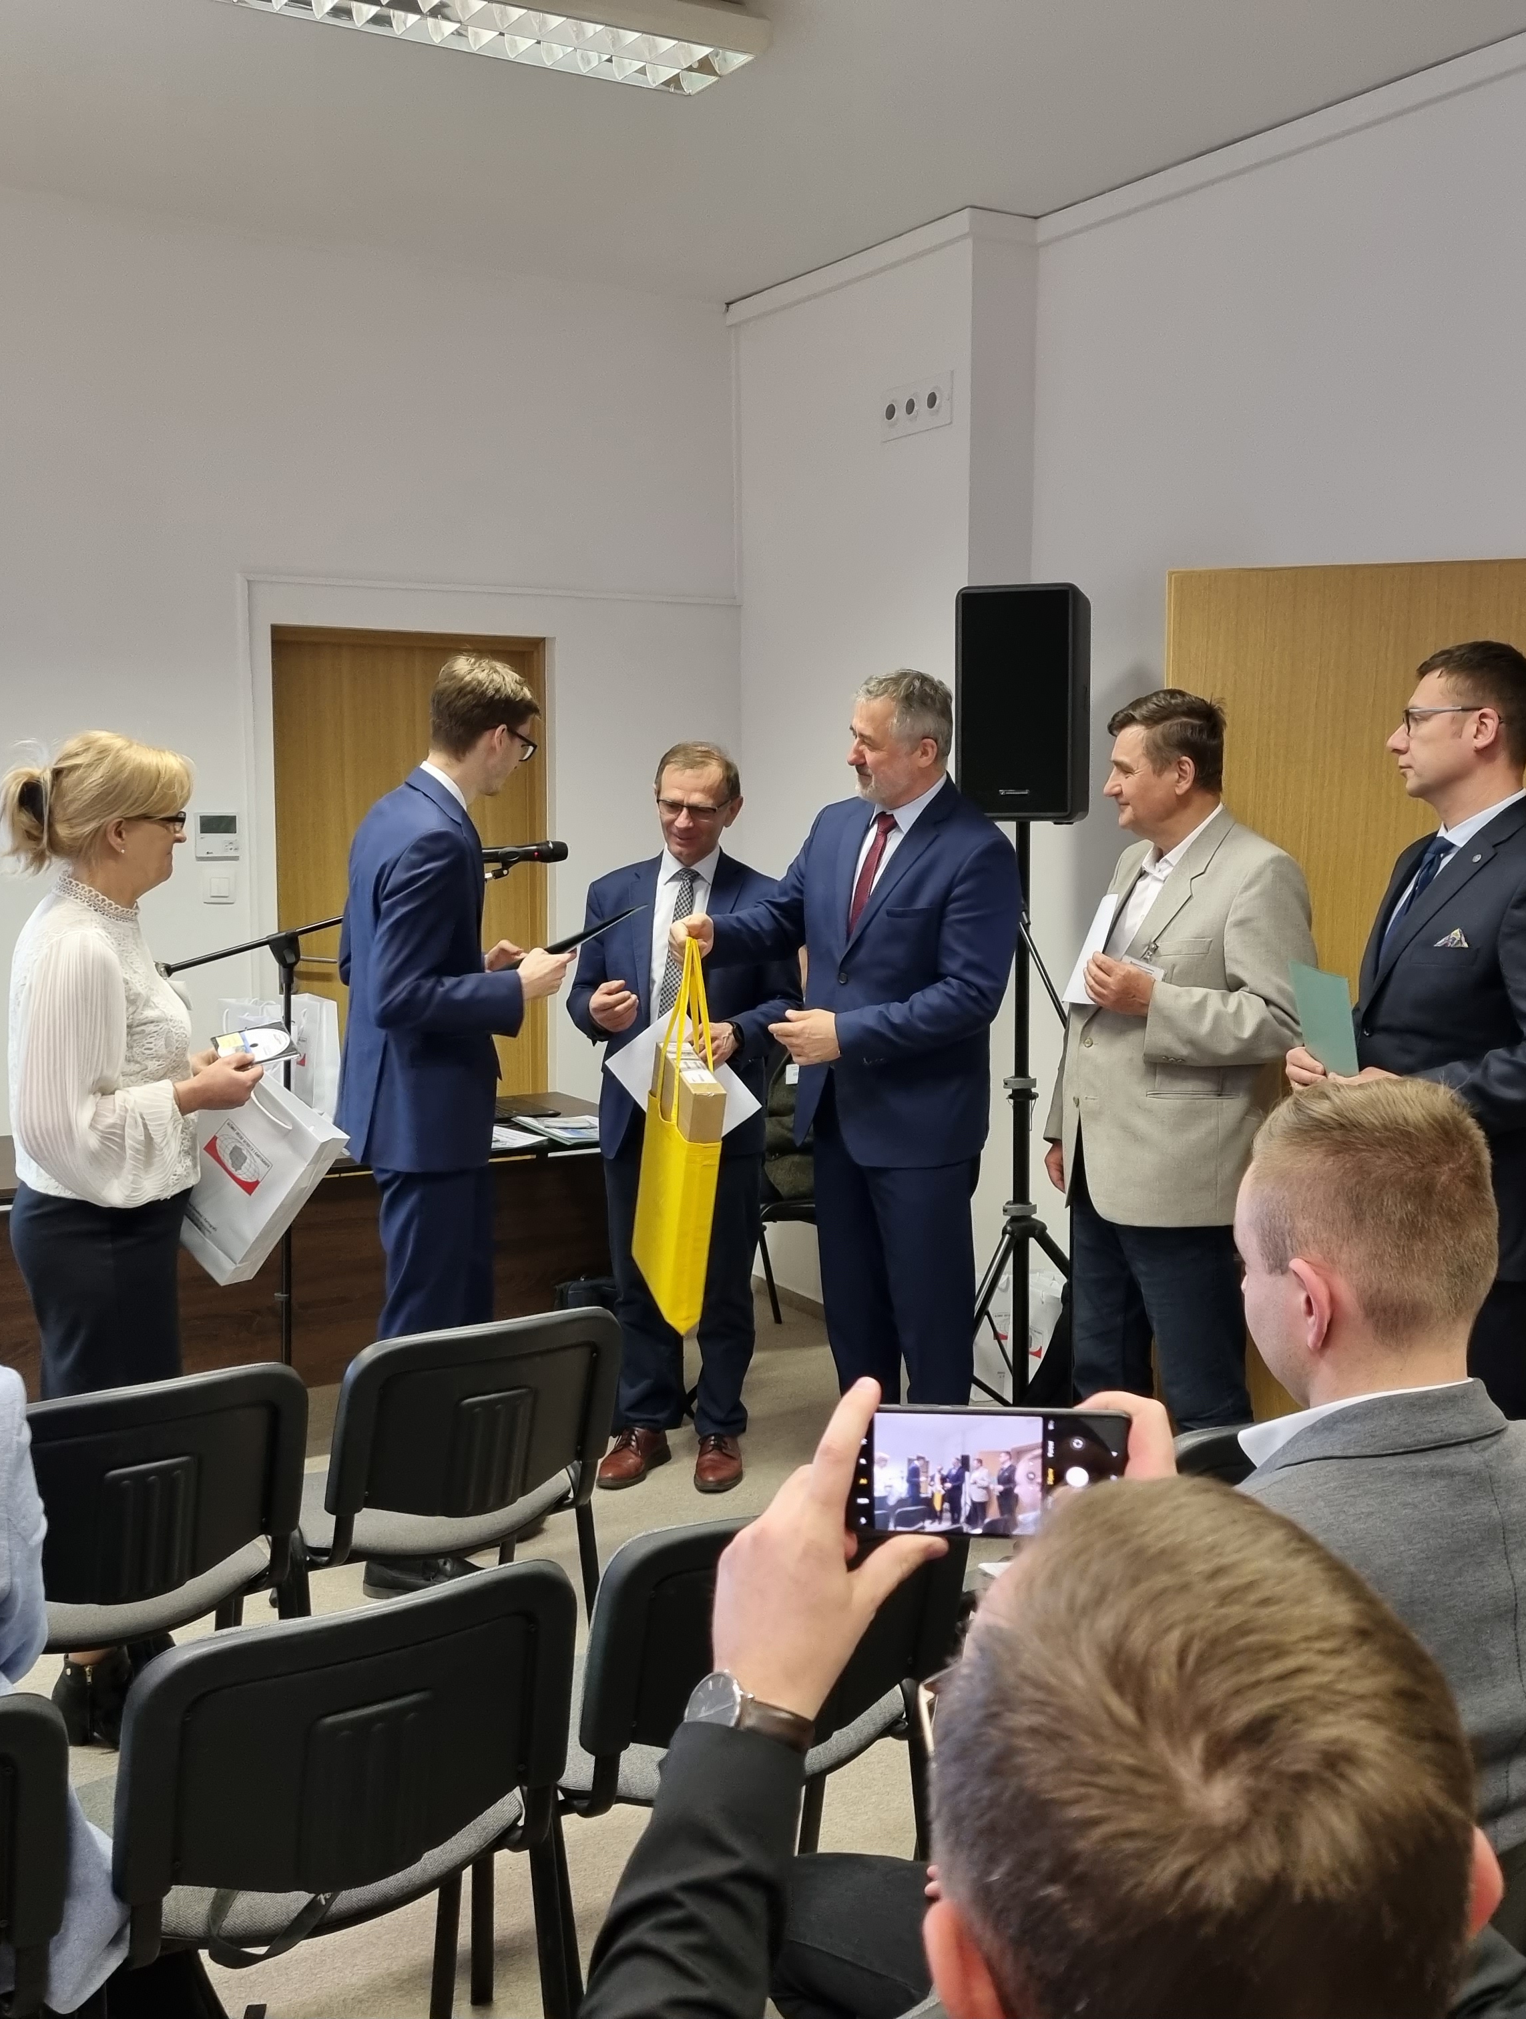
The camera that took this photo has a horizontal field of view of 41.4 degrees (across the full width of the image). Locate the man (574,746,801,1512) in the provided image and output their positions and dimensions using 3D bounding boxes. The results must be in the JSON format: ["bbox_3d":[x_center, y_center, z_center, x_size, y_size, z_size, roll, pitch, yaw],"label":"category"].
[{"bbox_3d":[-0.177,0.245,4.661,0.530,1.710,0.420,1,6,12],"label":"man"}]

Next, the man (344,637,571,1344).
[{"bbox_3d":[-0.646,0.210,4.180,0.520,1.875,0.500,-2,6,-20],"label":"man"}]

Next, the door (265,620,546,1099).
[{"bbox_3d":[-1.075,-0.101,6.194,0.914,2.100,0.100,-3,6,-32],"label":"door"}]

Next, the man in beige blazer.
[{"bbox_3d":[0.816,0.281,3.930,0.420,1.789,0.550,-2,6,-20],"label":"man in beige blazer"}]

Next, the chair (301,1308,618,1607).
[{"bbox_3d":[-0.530,0.832,3.165,0.540,0.820,0.570,-3,7,-35],"label":"chair"}]

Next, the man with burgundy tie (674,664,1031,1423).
[{"bbox_3d":[0.205,0.207,4.330,0.600,1.856,0.560,-4,7,-33],"label":"man with burgundy tie"}]

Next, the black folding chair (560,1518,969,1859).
[{"bbox_3d":[-0.056,0.909,2.537,0.530,0.800,0.560,-3,6,-28],"label":"black folding chair"}]

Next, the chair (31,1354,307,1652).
[{"bbox_3d":[-0.940,0.860,2.855,0.540,0.820,0.570,-3,7,-35],"label":"chair"}]

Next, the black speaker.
[{"bbox_3d":[0.624,-0.724,4.820,0.300,0.547,0.300,2,6,20],"label":"black speaker"}]

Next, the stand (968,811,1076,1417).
[{"bbox_3d":[0.720,0.322,4.849,0.850,1.530,0.880,1,5,7],"label":"stand"}]

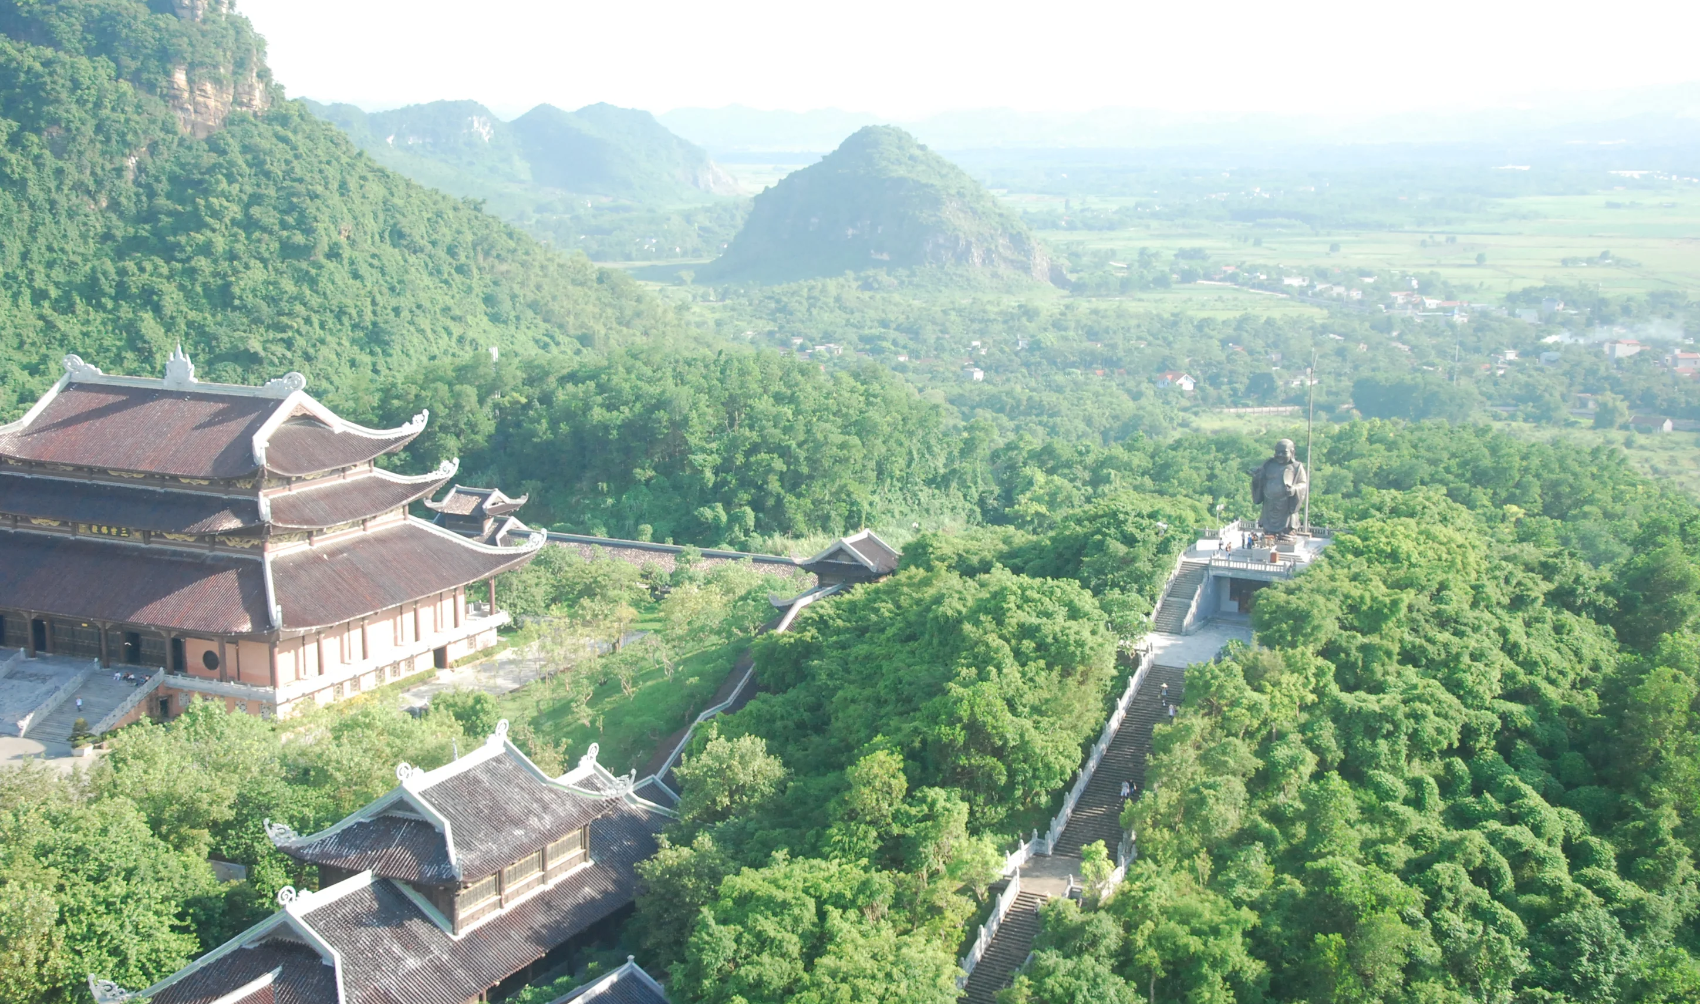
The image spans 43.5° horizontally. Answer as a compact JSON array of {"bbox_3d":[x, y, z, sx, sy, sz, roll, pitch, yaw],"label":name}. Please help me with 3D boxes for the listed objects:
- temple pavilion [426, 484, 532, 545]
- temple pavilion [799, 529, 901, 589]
[{"bbox_3d":[-55.954,2.636,319.510,14.000,10.200,12.000,5,11,26],"label":"temple pavilion"},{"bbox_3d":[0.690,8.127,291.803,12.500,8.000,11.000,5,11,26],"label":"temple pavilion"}]

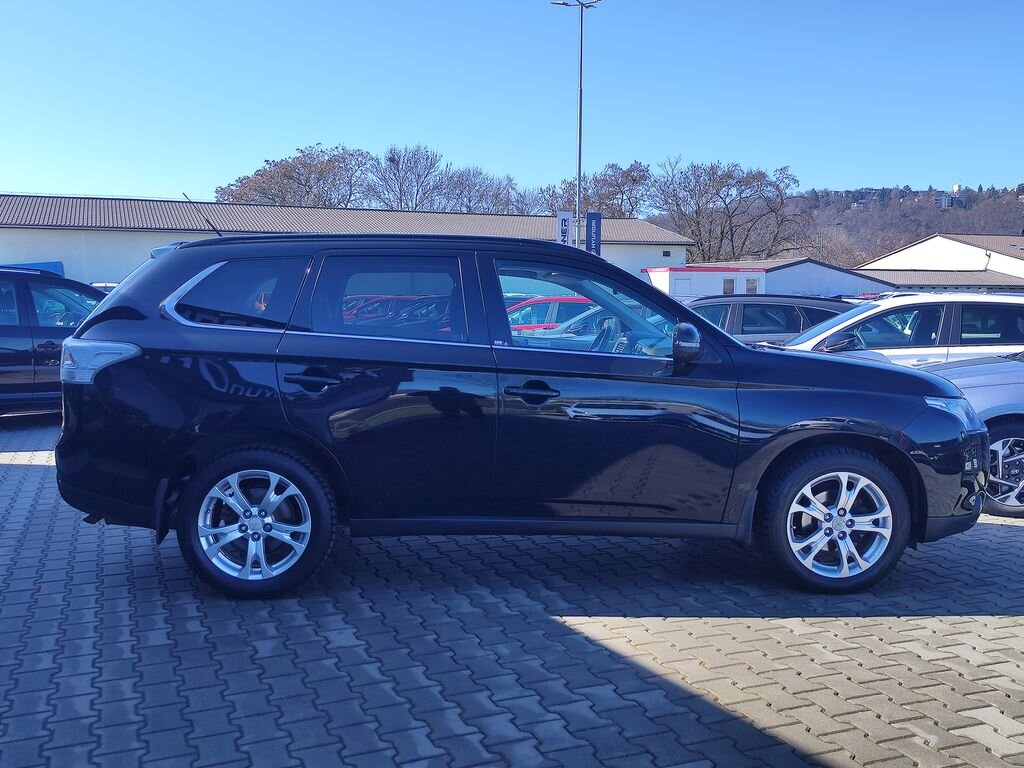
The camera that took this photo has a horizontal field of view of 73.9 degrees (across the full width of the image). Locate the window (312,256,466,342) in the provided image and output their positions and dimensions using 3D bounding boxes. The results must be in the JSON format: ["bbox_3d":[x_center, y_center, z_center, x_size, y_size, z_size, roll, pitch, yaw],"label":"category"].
[{"bbox_3d":[-0.546,-0.383,3.081,0.710,0.400,0.060,0,-8,-1],"label":"window"}]

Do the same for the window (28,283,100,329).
[{"bbox_3d":[-3.950,-0.706,6.200,0.860,0.420,0.060,-1,-5,-14],"label":"window"}]

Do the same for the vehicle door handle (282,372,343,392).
[{"bbox_3d":[-0.865,-0.009,2.943,0.240,0.085,0.055,1,6,-3],"label":"vehicle door handle"}]

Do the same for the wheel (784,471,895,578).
[{"bbox_3d":[1.509,0.641,3.223,0.490,0.490,0.200,0,6,-1],"label":"wheel"}]

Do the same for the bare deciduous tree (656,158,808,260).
[{"bbox_3d":[18.250,-11.943,57.768,12.700,13.650,11.500,0,6,0],"label":"bare deciduous tree"}]

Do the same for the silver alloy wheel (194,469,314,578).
[{"bbox_3d":[-1.160,0.627,3.155,0.490,0.490,0.200,0,6,-1],"label":"silver alloy wheel"}]

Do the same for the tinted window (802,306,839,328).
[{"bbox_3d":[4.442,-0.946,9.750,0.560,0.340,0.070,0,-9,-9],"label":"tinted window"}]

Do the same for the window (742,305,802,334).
[{"bbox_3d":[3.280,-0.815,8.600,0.740,0.380,0.060,0,-6,-3],"label":"window"}]

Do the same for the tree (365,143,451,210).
[{"bbox_3d":[-6.845,-10.284,45.000,6.000,11.300,6.000,0,7,0],"label":"tree"}]

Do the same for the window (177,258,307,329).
[{"bbox_3d":[-1.191,-0.402,3.008,0.560,0.325,0.070,1,-8,2],"label":"window"}]

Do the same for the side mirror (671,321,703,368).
[{"bbox_3d":[0.755,-0.168,2.936,0.135,0.185,0.220,1,6,-3],"label":"side mirror"}]

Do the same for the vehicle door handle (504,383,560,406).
[{"bbox_3d":[0.090,0.042,2.991,0.240,0.085,0.055,1,6,-3],"label":"vehicle door handle"}]

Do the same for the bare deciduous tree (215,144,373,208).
[{"bbox_3d":[-18.279,-12.682,57.817,12.800,14.520,11.500,0,6,0],"label":"bare deciduous tree"}]

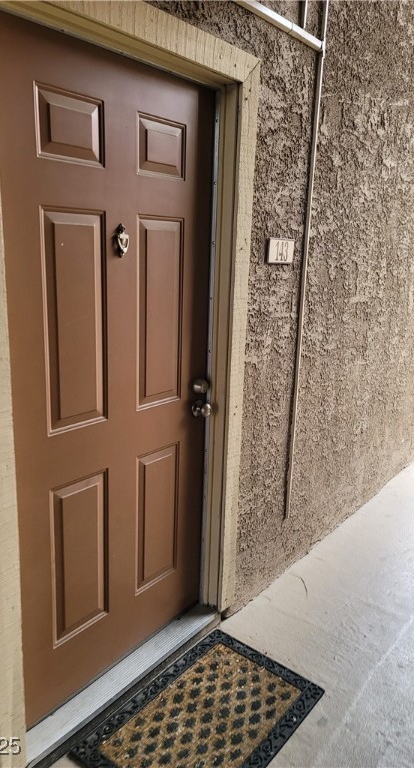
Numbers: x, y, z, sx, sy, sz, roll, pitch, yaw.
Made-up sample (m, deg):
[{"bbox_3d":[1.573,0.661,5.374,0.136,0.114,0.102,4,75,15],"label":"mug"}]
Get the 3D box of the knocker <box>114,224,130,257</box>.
[{"bbox_3d":[-0.250,-0.434,1.680,0.027,0.103,0.049,12,17,36],"label":"knocker"}]

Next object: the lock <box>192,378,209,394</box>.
[{"bbox_3d":[-0.022,0.008,2.112,0.030,0.062,0.060,12,17,36],"label":"lock"}]

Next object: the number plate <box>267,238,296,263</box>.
[{"bbox_3d":[0.298,-0.534,2.233,0.017,0.095,0.191,12,17,36],"label":"number plate"}]

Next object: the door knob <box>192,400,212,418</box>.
[{"bbox_3d":[-0.012,0.101,2.124,0.064,0.065,0.065,12,17,36],"label":"door knob"}]

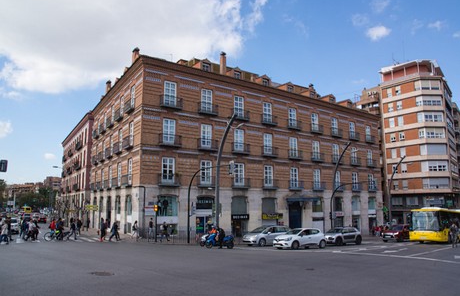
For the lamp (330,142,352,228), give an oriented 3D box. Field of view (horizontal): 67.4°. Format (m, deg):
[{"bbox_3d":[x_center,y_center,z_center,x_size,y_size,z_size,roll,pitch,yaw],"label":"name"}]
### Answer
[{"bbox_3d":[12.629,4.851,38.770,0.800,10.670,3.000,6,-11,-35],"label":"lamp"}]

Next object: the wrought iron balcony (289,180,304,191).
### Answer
[{"bbox_3d":[8.827,5.031,45.958,2.155,1.248,0.598,6,-11,-36],"label":"wrought iron balcony"}]

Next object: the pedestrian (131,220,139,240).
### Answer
[{"bbox_3d":[-7.961,6.921,29.101,0.650,1.660,0.500,3,-9,-18],"label":"pedestrian"}]

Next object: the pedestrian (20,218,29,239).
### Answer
[{"bbox_3d":[-16.758,6.689,28.269,0.520,1.710,0.480,2,-9,-12],"label":"pedestrian"}]

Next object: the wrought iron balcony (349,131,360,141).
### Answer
[{"bbox_3d":[18.604,-1.634,51.498,2.200,1.150,0.500,6,-11,-36],"label":"wrought iron balcony"}]

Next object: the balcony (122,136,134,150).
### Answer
[{"bbox_3d":[-10.032,-0.455,34.204,0.500,1.150,2.200,5,-10,-31],"label":"balcony"}]

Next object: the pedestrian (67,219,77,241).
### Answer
[{"bbox_3d":[-12.354,6.337,26.900,0.700,1.680,0.500,3,-9,-17],"label":"pedestrian"}]

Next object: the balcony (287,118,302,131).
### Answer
[{"bbox_3d":[8.138,-2.813,43.792,2.200,1.150,0.500,6,-11,-36],"label":"balcony"}]

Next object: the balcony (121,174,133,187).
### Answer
[{"bbox_3d":[-11.075,3.647,37.111,0.598,1.248,1.950,5,-10,-30],"label":"balcony"}]

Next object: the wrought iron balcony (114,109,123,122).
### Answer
[{"bbox_3d":[-12.565,-3.698,39.079,0.536,1.190,2.243,6,-11,-31],"label":"wrought iron balcony"}]

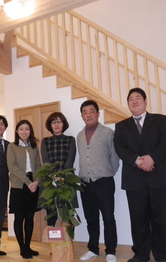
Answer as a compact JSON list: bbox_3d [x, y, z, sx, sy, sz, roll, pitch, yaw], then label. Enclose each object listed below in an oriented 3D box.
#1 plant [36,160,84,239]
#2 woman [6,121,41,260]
[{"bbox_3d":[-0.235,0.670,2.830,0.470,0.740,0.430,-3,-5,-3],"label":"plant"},{"bbox_3d":[-0.721,0.671,3.444,0.420,1.610,0.300,-1,-6,-27],"label":"woman"}]

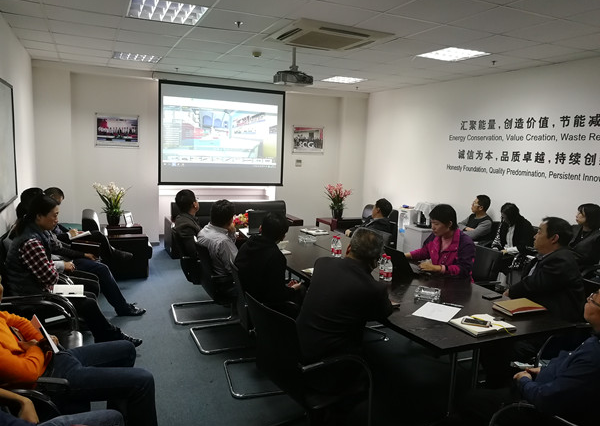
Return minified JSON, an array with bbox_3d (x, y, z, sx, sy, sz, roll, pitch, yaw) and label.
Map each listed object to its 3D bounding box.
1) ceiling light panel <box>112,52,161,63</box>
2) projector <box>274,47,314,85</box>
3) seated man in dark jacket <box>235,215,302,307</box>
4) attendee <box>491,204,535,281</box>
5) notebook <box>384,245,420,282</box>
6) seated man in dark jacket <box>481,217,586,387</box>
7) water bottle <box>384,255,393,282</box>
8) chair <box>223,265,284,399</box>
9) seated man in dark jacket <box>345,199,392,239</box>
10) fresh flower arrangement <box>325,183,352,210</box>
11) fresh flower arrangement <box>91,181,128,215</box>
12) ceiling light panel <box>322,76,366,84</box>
[{"bbox_3d":[-2.082,-1.994,5.951,0.600,0.060,0.600,-1,9,-25],"label":"ceiling light panel"},{"bbox_3d":[-0.069,-1.568,5.014,0.340,0.385,0.290,-1,9,-25],"label":"projector"},{"bbox_3d":[-0.123,0.593,3.502,0.750,1.210,0.550,-1,8,-19],"label":"seated man in dark jacket"},{"bbox_3d":[2.329,0.451,5.256,0.730,1.090,0.480,-1,9,-25],"label":"attendee"},{"bbox_3d":[0.808,0.338,3.370,0.310,0.200,0.320,0,8,-15],"label":"notebook"},{"bbox_3d":[1.544,0.667,3.221,0.820,1.270,0.580,3,8,5],"label":"seated man in dark jacket"},{"bbox_3d":[0.651,0.396,3.388,0.062,0.196,0.062,-1,9,-24],"label":"water bottle"},{"bbox_3d":[-0.247,0.724,3.302,0.570,0.880,0.550,-1,9,-25],"label":"chair"},{"bbox_3d":[0.708,0.404,5.196,0.900,1.180,0.580,2,8,0],"label":"seated man in dark jacket"},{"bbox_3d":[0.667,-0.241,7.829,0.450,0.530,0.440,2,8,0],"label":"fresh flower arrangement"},{"bbox_3d":[-2.553,-0.092,6.427,0.480,0.560,0.460,-1,9,-24],"label":"fresh flower arrangement"},{"bbox_3d":[0.647,-2.057,7.196,0.600,0.060,0.600,-1,9,-25],"label":"ceiling light panel"}]

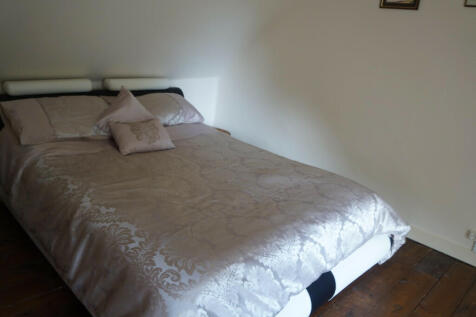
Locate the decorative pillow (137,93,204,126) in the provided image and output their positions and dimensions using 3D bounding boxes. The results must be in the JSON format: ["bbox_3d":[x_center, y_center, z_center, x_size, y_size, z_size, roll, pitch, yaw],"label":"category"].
[{"bbox_3d":[-0.630,-0.410,3.079,0.660,0.350,0.160,-13,-12,-43],"label":"decorative pillow"}]

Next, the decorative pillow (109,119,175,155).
[{"bbox_3d":[-0.640,-0.156,2.415,0.370,0.120,0.280,-10,60,-39],"label":"decorative pillow"}]

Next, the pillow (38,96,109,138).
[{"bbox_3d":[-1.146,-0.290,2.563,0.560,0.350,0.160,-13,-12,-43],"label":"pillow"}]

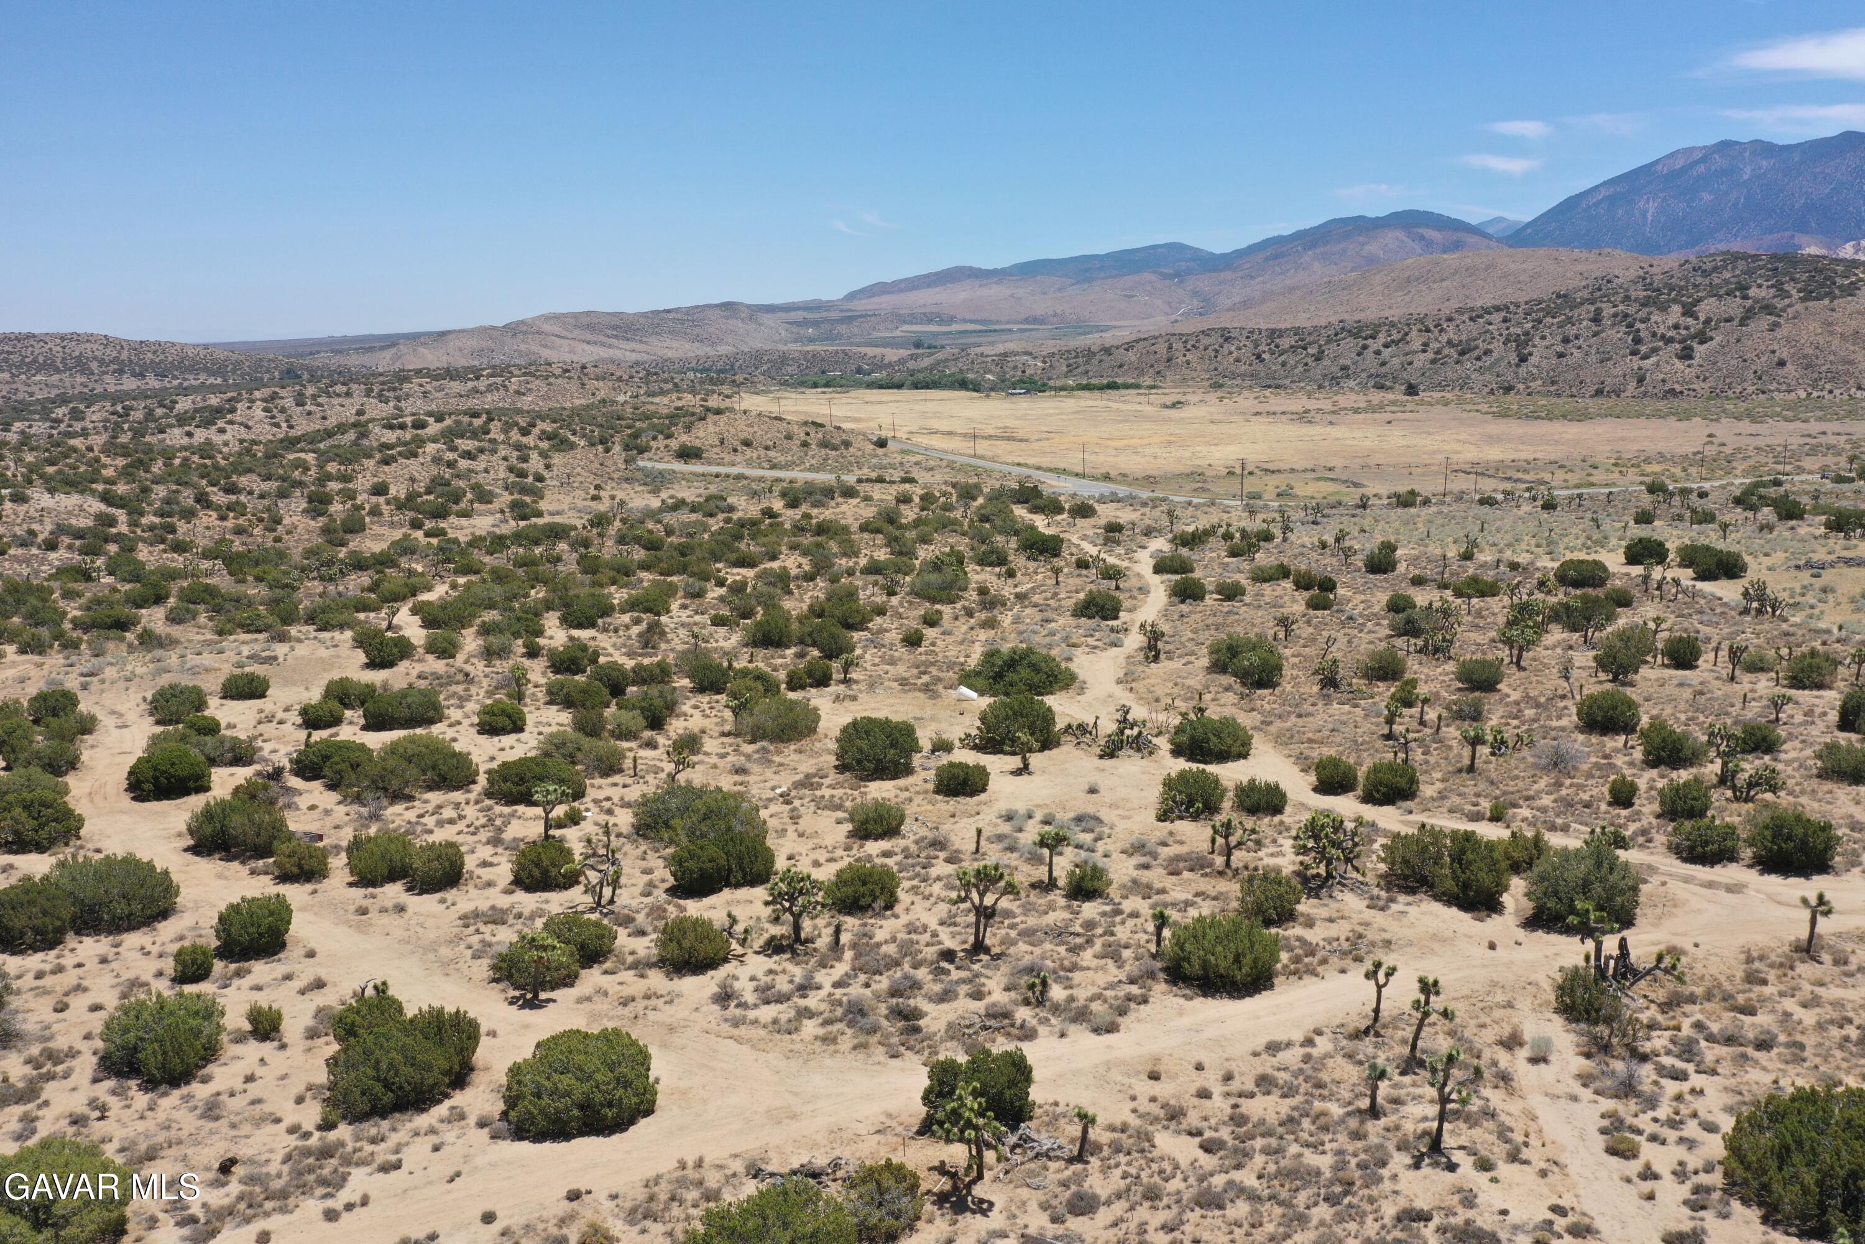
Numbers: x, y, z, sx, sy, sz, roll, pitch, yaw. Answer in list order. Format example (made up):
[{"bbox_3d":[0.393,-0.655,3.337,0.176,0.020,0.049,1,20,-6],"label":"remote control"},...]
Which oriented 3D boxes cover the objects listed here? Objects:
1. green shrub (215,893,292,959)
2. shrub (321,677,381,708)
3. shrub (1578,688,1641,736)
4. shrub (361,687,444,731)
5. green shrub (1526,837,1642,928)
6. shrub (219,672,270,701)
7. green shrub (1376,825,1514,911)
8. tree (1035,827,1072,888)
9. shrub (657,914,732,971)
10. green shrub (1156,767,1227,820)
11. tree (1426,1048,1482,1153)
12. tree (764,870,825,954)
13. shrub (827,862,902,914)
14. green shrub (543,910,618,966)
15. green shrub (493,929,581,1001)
[{"bbox_3d":[-33.339,14.932,71.337,3.356,2.901,3.189,-6,13,-26],"label":"green shrub"},{"bbox_3d":[-43.440,5.390,108.380,3.940,2.440,3.550,-5,12,-22],"label":"shrub"},{"bbox_3d":[46.371,6.002,99.376,3.970,2.630,3.770,5,12,25],"label":"shrub"},{"bbox_3d":[-37.480,6.140,102.650,5.620,3.060,5.060,-5,12,-20],"label":"shrub"},{"bbox_3d":[32.510,12.965,72.669,5.254,4.042,4.991,4,13,25],"label":"green shrub"},{"bbox_3d":[-60.481,5.632,127.593,4.036,2.229,3.633,-5,12,-25],"label":"shrub"},{"bbox_3d":[25.457,12.178,72.118,6.180,3.700,4.020,4,12,20],"label":"green shrub"},{"bbox_3d":[6.184,12.027,74.182,1.860,3.180,1.760,1,11,5],"label":"tree"},{"bbox_3d":[-11.514,15.504,70.368,3.557,2.087,3.380,-2,12,-10],"label":"shrub"},{"bbox_3d":[16.904,11.073,94.329,4.476,3.038,4.252,2,12,10],"label":"green shrub"},{"bbox_3d":[18.007,16.474,50.091,1.850,3.960,1.570,4,12,21],"label":"tree"},{"bbox_3d":[-6.687,14.081,70.778,2.968,3.965,2.820,-2,12,-6],"label":"tree"},{"bbox_3d":[-3.617,13.857,75.869,3.960,2.236,3.762,-2,12,-3],"label":"shrub"},{"bbox_3d":[-15.324,13.615,62.787,3.240,1.900,2.920,-3,12,-14],"label":"green shrub"},{"bbox_3d":[-18.494,15.975,67.746,4.003,2.010,3.803,-3,12,-16],"label":"green shrub"}]

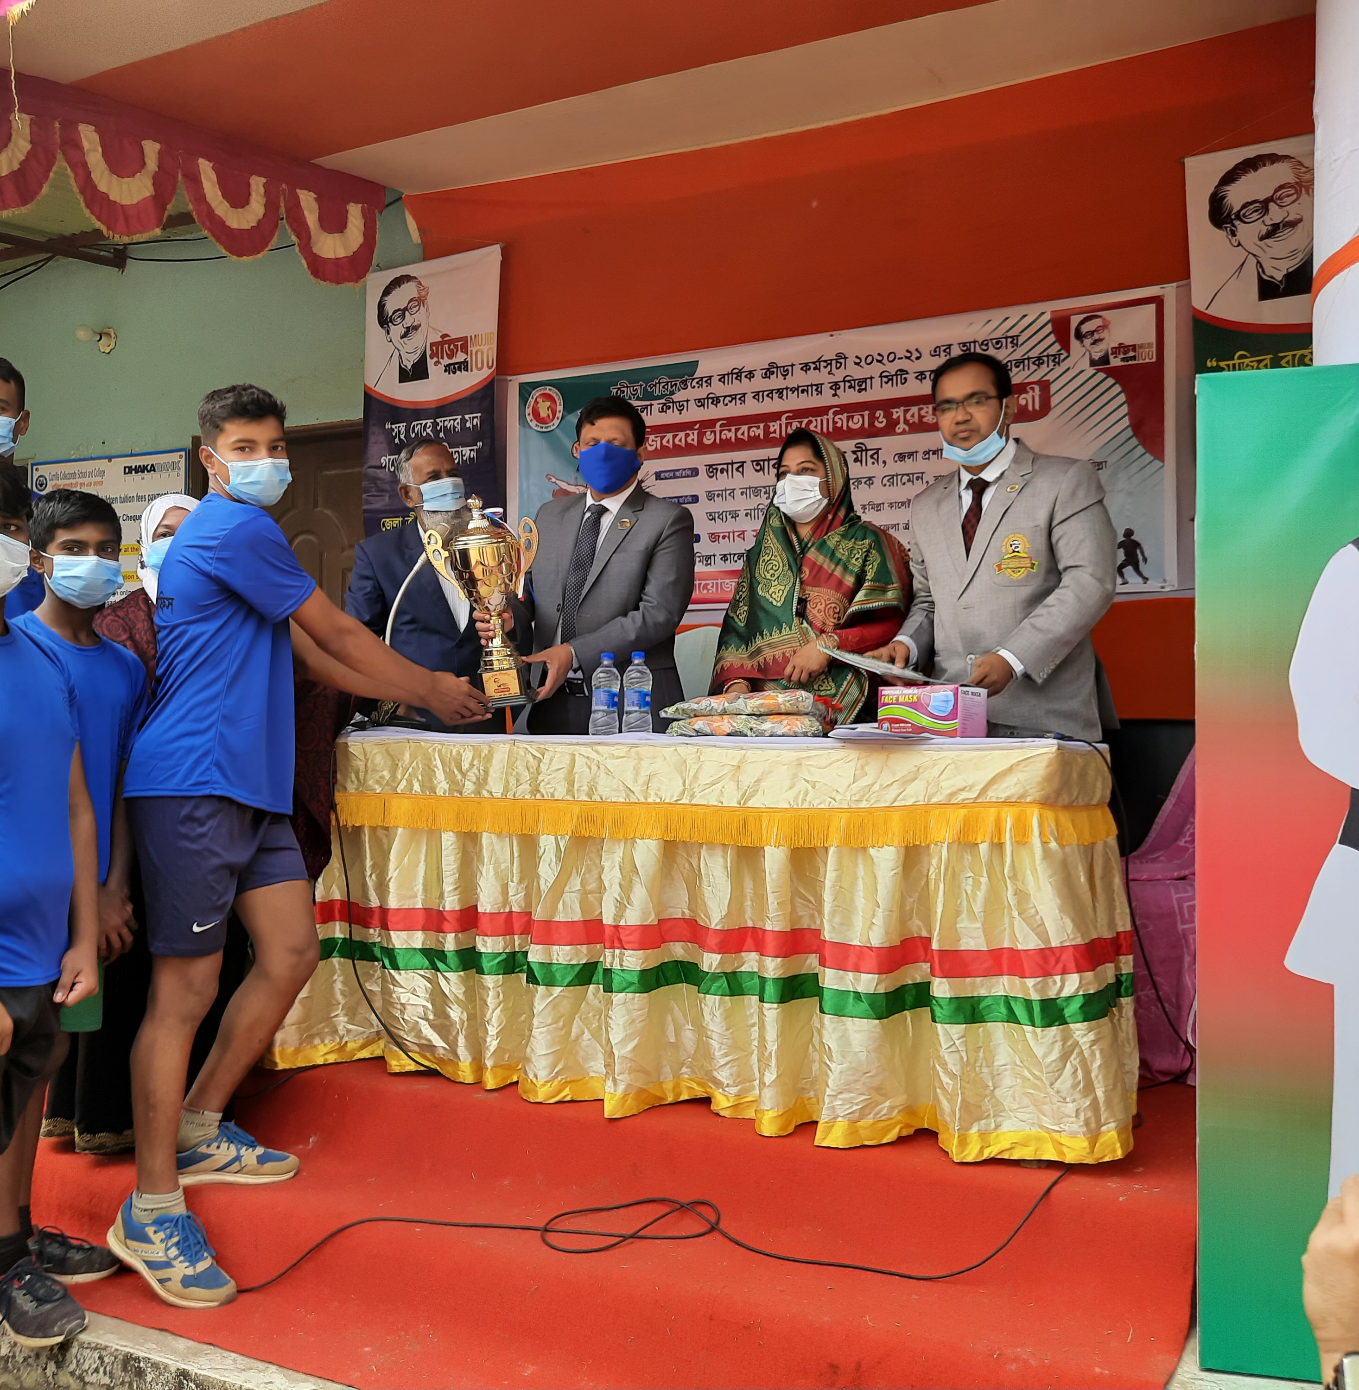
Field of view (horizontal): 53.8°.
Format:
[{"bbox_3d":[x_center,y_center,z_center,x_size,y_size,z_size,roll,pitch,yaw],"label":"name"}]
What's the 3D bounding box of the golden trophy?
[{"bbox_3d":[-0.433,-0.213,3.000,0.250,0.465,0.155,-10,-1,15],"label":"golden trophy"}]

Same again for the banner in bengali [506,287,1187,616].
[{"bbox_3d":[0.410,-0.761,4.578,2.450,0.915,0.020,0,-1,27],"label":"banner in bengali"}]

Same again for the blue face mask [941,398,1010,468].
[{"bbox_3d":[0.633,-0.562,2.880,0.140,0.145,0.120,0,-1,25],"label":"blue face mask"}]

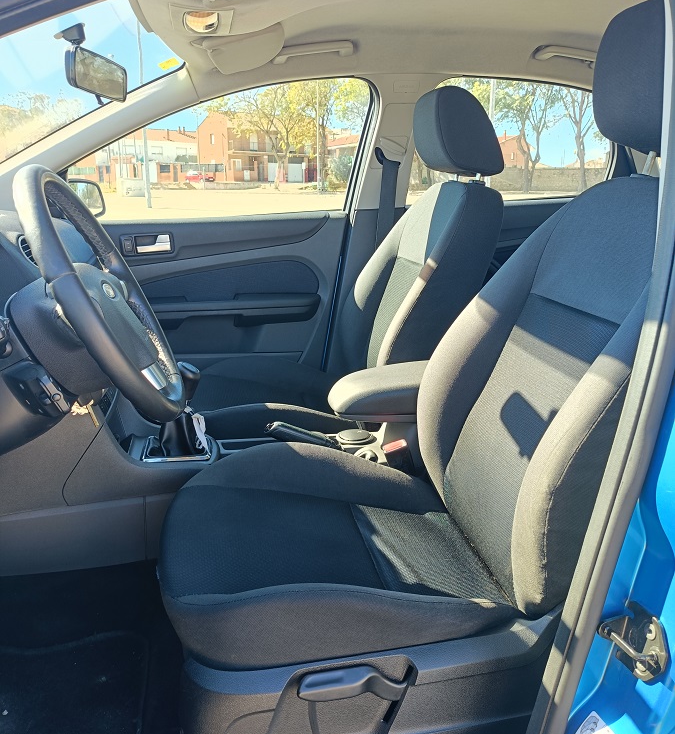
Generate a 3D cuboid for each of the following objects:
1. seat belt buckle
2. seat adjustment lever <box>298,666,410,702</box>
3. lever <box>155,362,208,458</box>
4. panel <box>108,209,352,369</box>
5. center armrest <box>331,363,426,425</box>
[{"bbox_3d":[0.124,0.186,1.302,0.052,0.080,0.030,-18,19,-6],"label":"seat belt buckle"},{"bbox_3d":[0.022,0.373,0.768,0.138,0.038,0.033,-3,17,-11],"label":"seat adjustment lever"},{"bbox_3d":[-0.306,0.084,1.286,0.100,0.180,0.090,-3,17,-11],"label":"lever"},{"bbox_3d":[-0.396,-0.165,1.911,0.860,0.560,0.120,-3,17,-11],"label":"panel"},{"bbox_3d":[0.124,0.043,1.361,0.290,0.105,0.140,-3,17,-11],"label":"center armrest"}]

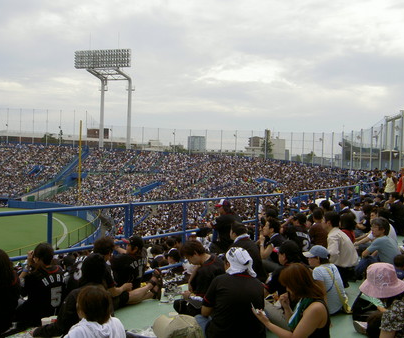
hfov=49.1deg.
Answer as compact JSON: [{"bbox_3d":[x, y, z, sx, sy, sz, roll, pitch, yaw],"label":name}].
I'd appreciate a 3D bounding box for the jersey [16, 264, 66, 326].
[{"bbox_3d":[-1.587,1.249,4.400,0.300,0.590,0.450,2,0,41],"label":"jersey"}]

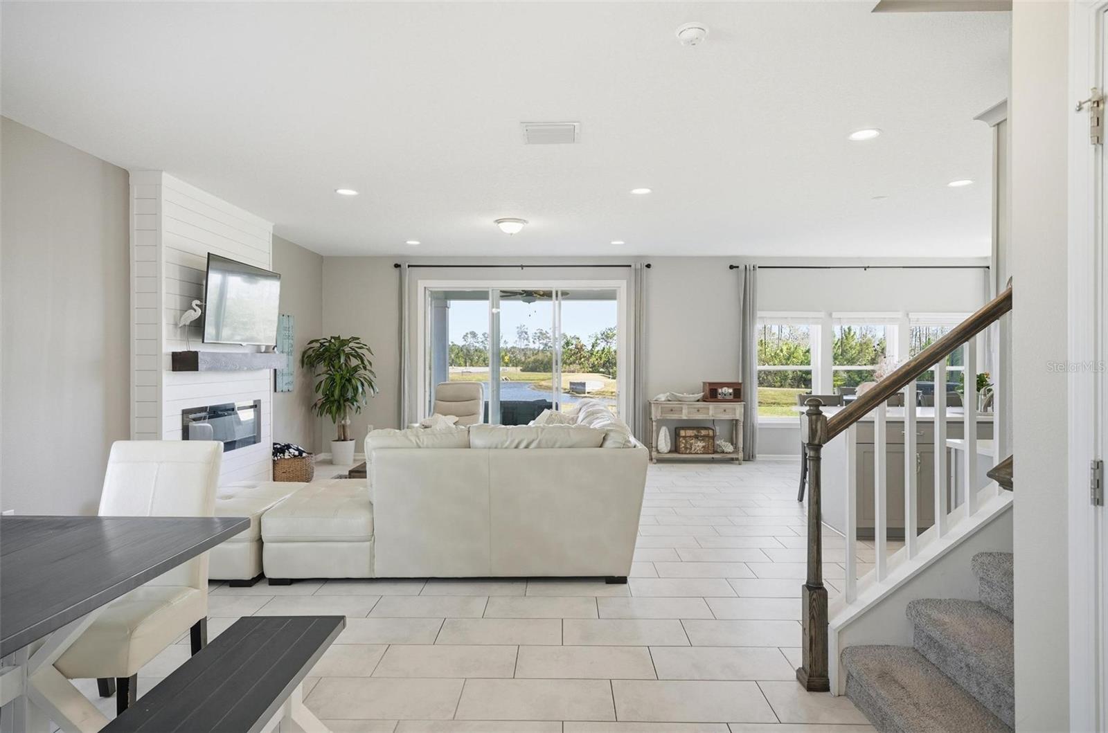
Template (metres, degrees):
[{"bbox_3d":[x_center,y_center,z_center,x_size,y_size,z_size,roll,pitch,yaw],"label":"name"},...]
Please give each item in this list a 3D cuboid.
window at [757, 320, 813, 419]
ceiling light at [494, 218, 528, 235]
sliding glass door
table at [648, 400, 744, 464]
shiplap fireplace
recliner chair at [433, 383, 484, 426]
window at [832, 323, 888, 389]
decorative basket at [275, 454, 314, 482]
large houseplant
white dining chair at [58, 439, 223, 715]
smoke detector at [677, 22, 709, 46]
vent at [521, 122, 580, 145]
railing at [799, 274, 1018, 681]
[{"bbox_3d":[3.170,0.043,8.125,0.883,1.387,0.100,0,1,0],"label":"window"},{"bbox_3d":[-0.431,-1.410,5.904,0.346,0.150,0.346,0,1,1],"label":"ceiling light"},{"bbox_3d":[-0.435,0.065,8.125,2.757,2.421,0.120,0,1,0],"label":"sliding glass door"},{"bbox_3d":[1.878,0.879,7.790,1.265,0.820,0.340,0,1,1],"label":"table"},{"bbox_3d":[-3.088,-0.091,5.288,0.270,2.787,1.670,0,1,1],"label":"shiplap fireplace"},{"bbox_3d":[-1.153,0.751,6.926,0.780,1.080,0.850,0,1,12],"label":"recliner chair"},{"bbox_3d":[4.251,-0.011,7.935,0.920,1.440,0.120,0,1,1],"label":"window"},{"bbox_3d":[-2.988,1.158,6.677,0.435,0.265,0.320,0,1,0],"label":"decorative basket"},{"bbox_3d":[-2.788,0.430,7.668,0.940,1.700,0.840,0,1,0],"label":"large houseplant"},{"bbox_3d":[-1.651,0.827,2.262,0.452,1.020,0.580,0,1,0],"label":"white dining chair"},{"bbox_3d":[0.612,-1.453,2.585,0.144,0.047,0.144,0,1,0],"label":"smoke detector"},{"bbox_3d":[-0.022,-1.481,3.718,0.356,0.025,0.365,0,1,0],"label":"vent"},{"bbox_3d":[1.502,0.491,2.432,0.930,1.700,0.120,0,1,1],"label":"railing"}]

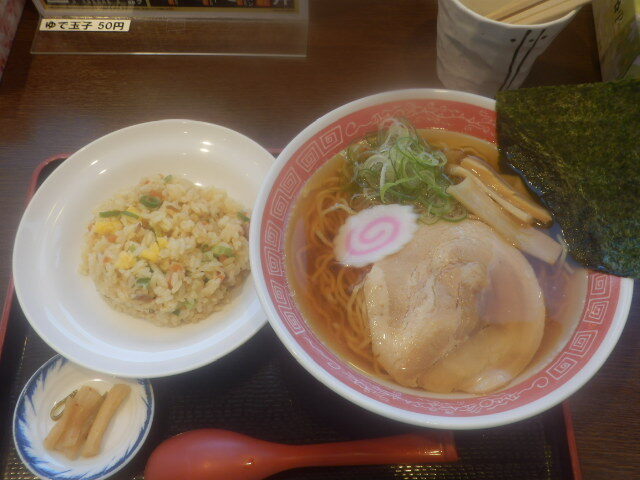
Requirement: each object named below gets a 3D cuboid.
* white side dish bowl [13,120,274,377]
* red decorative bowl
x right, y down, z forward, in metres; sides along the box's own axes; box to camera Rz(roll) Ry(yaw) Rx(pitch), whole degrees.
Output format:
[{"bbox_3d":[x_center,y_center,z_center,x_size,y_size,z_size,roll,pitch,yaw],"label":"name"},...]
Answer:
[{"bbox_3d":[-0.103,0.007,0.462,0.187,0.041,0.187,-1,63,2],"label":"white side dish bowl"},{"bbox_3d":[0.069,0.017,0.426,0.214,0.081,0.214,-1,63,2],"label":"red decorative bowl"}]

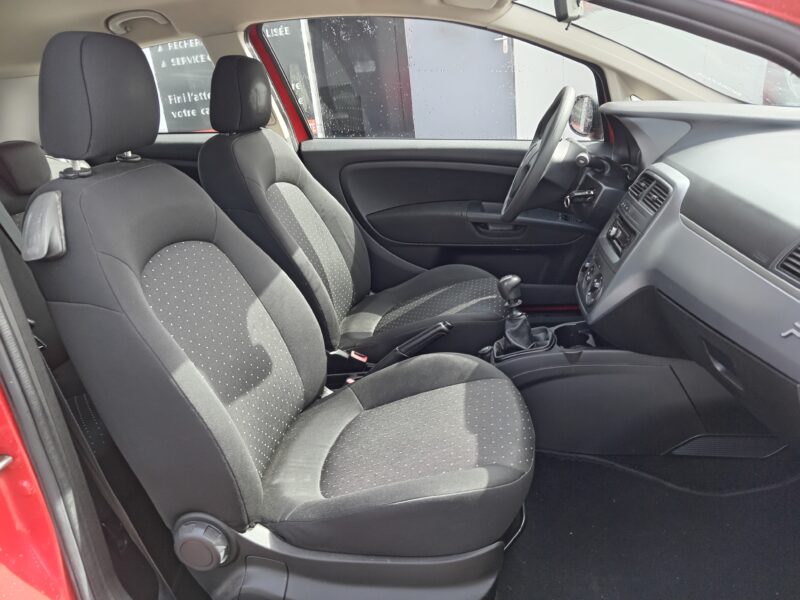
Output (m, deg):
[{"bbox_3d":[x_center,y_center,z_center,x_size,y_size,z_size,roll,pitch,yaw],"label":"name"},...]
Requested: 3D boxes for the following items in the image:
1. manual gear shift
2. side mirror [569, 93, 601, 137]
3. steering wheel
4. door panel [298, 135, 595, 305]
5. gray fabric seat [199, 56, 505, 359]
[{"bbox_3d":[0.273,0.026,1.381,0.090,0.185,0.085,-3,18,8],"label":"manual gear shift"},{"bbox_3d":[0.659,-0.632,1.993,0.110,0.155,0.190,-7,18,-4],"label":"side mirror"},{"bbox_3d":[0.372,-0.399,1.593,0.100,0.380,0.380,24,20,-2],"label":"steering wheel"},{"bbox_3d":[0.209,-0.272,2.029,1.060,0.670,0.130,-3,18,8],"label":"door panel"},{"bbox_3d":[-0.129,-0.229,1.713,0.840,0.980,0.510,-3,18,8],"label":"gray fabric seat"}]

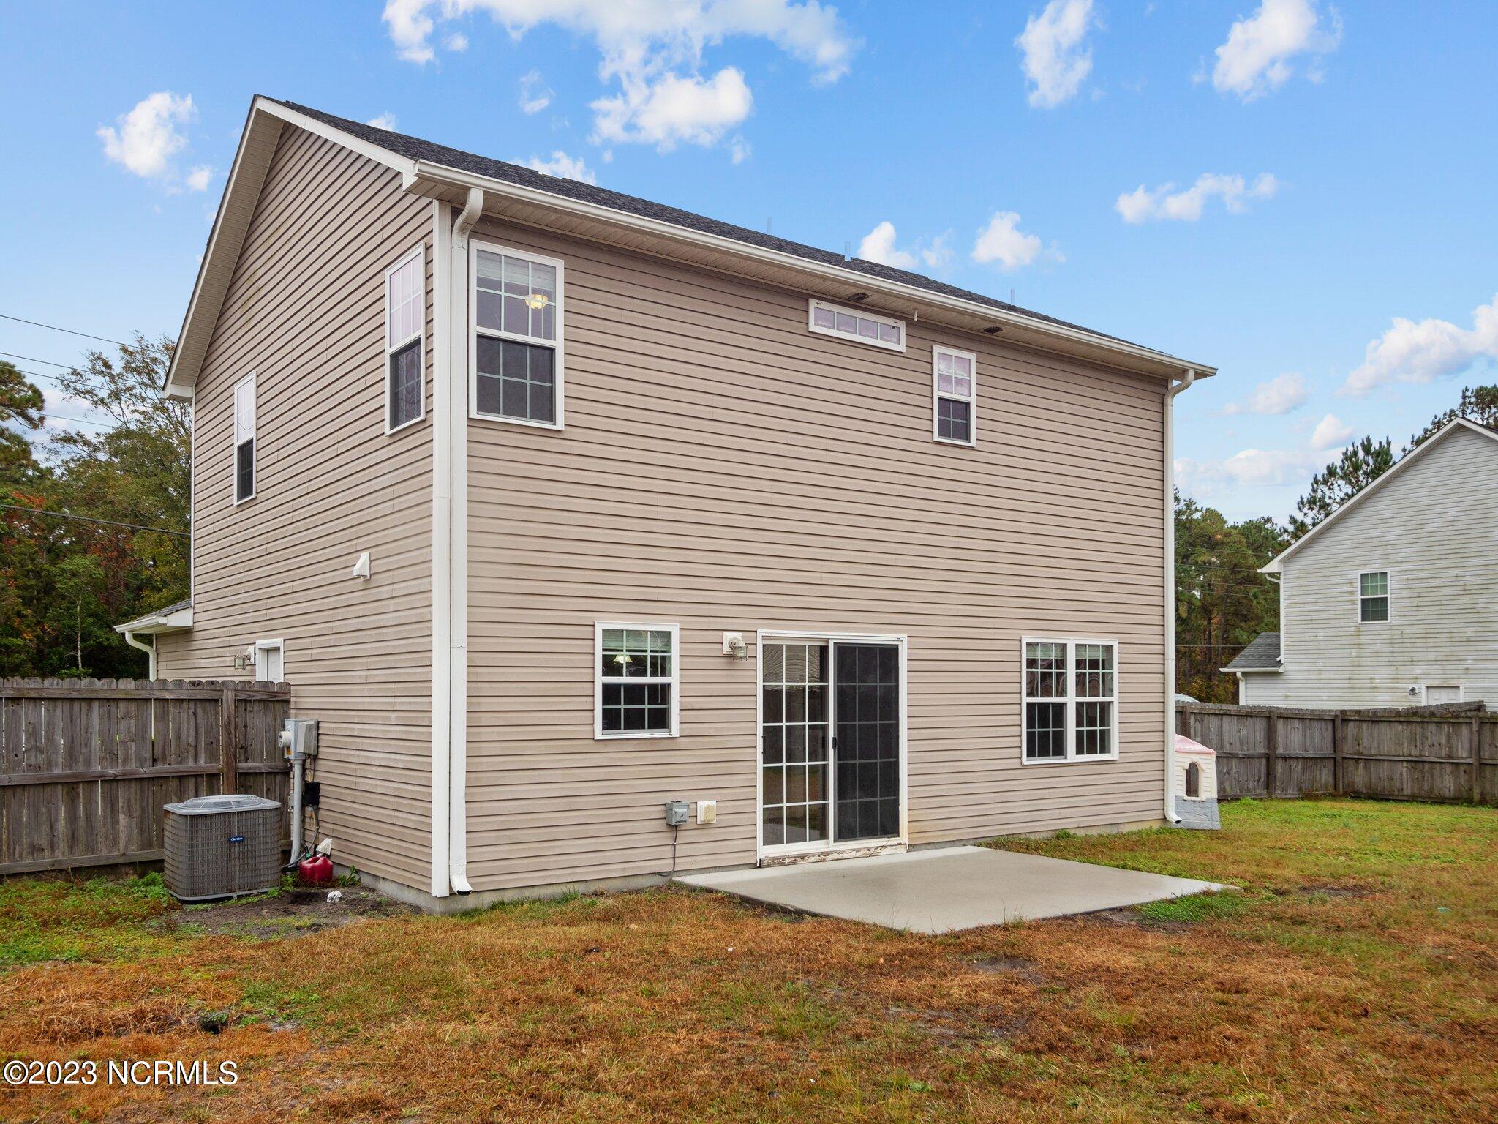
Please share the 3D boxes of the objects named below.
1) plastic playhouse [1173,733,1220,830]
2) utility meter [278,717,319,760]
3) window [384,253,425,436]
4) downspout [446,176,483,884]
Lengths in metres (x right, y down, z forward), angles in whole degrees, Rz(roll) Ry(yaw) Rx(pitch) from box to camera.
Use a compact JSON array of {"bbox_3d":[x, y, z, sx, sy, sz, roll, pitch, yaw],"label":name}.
[{"bbox_3d":[5.412,2.749,15.518,1.000,1.212,1.050,-1,-4,12],"label":"plastic playhouse"},{"bbox_3d":[-4.281,1.696,11.480,0.300,0.410,0.360,3,-5,-37],"label":"utility meter"},{"bbox_3d":[-2.759,-1.754,9.709,0.100,1.360,0.860,3,-5,-37],"label":"window"},{"bbox_3d":[-2.115,-0.133,9.076,0.110,5.300,0.400,3,-5,-36],"label":"downspout"}]

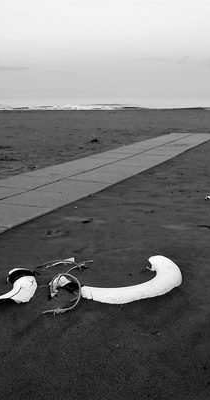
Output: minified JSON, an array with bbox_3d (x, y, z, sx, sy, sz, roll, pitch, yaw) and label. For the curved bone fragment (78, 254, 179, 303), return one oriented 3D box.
[{"bbox_3d":[0.274,0.576,2.914,0.813,0.113,0.429,-13,18,-43],"label":"curved bone fragment"}]

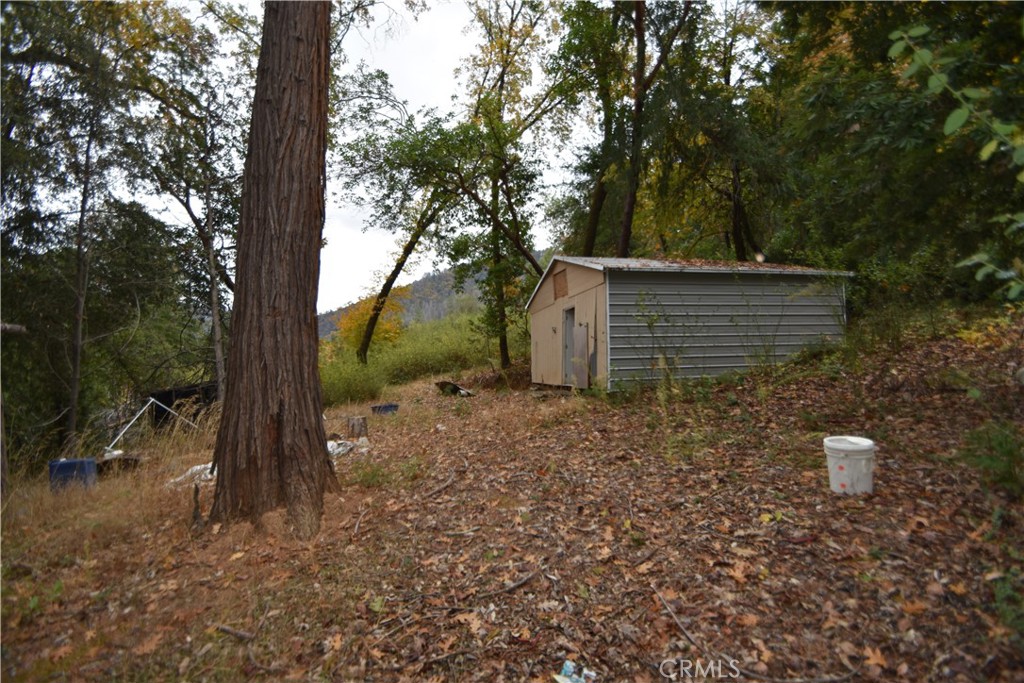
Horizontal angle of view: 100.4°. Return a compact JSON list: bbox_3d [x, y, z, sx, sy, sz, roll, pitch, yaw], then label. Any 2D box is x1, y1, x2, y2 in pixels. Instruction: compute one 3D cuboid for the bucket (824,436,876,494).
[{"bbox_3d":[2.620,0.963,3.307,0.305,0.370,0.305,-4,0,37],"label":"bucket"}]

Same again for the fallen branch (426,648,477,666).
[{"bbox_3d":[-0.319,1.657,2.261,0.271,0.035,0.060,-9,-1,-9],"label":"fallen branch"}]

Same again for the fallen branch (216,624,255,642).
[{"bbox_3d":[-1.830,1.908,2.823,0.416,0.045,0.055,-9,-1,29],"label":"fallen branch"}]

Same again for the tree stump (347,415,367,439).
[{"bbox_3d":[-3.498,1.946,9.600,0.430,0.480,0.430,0,-3,-21],"label":"tree stump"}]

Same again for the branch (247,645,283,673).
[{"bbox_3d":[-1.481,1.854,2.508,0.443,0.035,0.075,-10,-1,38],"label":"branch"}]

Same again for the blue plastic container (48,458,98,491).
[{"bbox_3d":[-8.033,2.466,7.820,0.460,0.540,0.570,-4,-4,44],"label":"blue plastic container"}]

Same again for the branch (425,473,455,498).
[{"bbox_3d":[-0.880,1.744,5.248,0.120,0.050,0.693,-9,-1,17],"label":"branch"}]

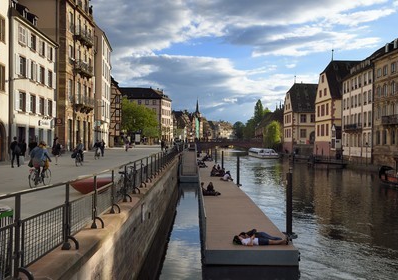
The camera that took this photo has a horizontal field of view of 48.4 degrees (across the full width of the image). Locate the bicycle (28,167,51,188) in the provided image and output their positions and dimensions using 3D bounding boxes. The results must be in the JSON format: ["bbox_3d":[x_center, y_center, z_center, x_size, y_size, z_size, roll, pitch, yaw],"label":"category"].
[{"bbox_3d":[-5.800,1.170,16.100,0.580,1.020,1.700,0,0,10],"label":"bicycle"}]

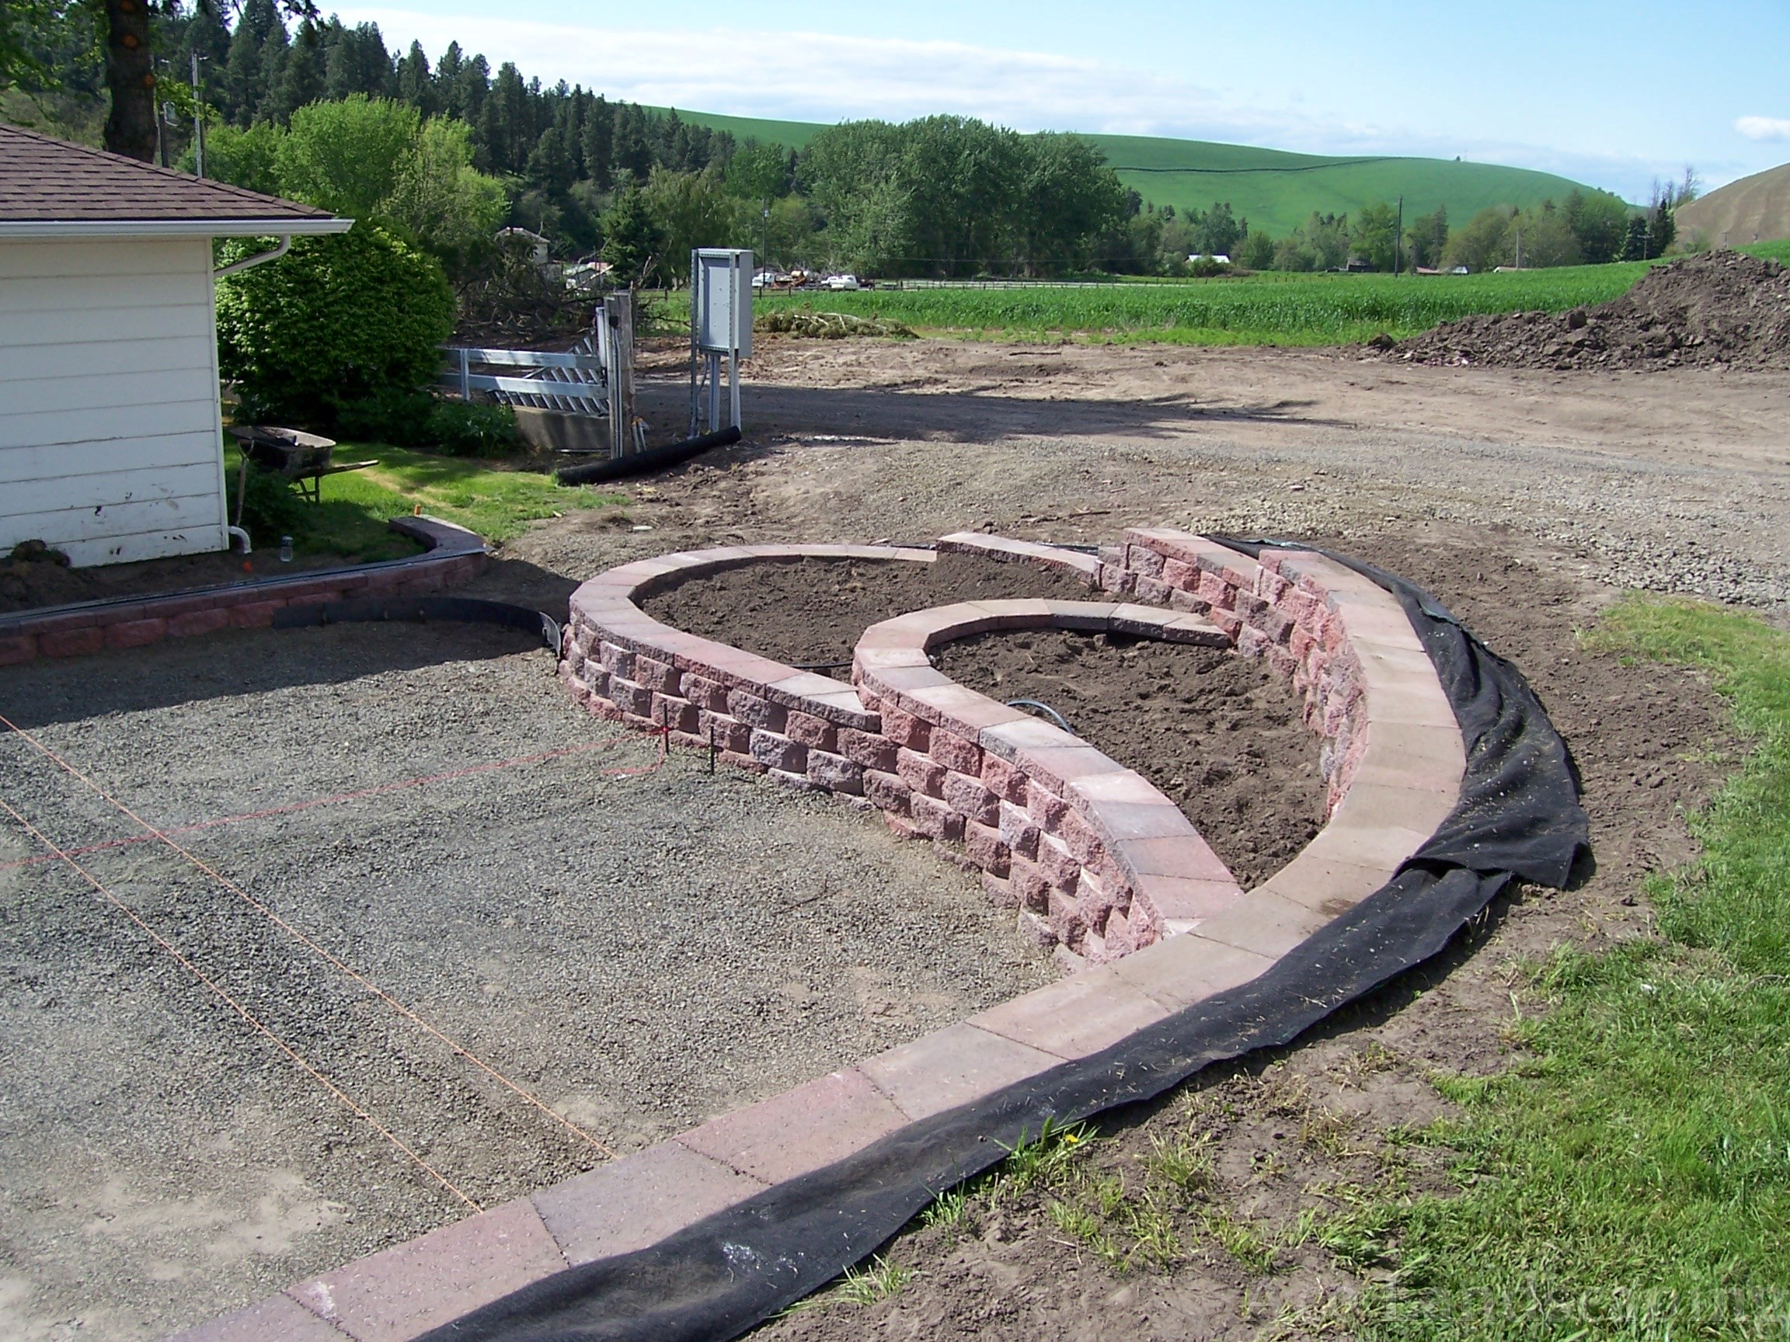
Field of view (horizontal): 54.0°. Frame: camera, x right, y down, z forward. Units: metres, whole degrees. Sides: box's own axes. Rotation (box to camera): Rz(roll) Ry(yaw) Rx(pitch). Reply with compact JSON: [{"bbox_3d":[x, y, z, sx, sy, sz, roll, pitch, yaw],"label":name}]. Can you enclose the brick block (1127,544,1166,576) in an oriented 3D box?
[{"bbox_3d":[1.727,-0.696,11.196,0.280,0.152,0.430,-5,15,-24],"label":"brick block"}]

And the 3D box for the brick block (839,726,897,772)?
[{"bbox_3d":[-0.017,0.354,8.079,0.280,0.152,0.430,-11,18,-40],"label":"brick block"}]

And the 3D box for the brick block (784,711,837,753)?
[{"bbox_3d":[-0.286,0.280,8.365,0.280,0.152,0.420,-11,18,-40],"label":"brick block"}]

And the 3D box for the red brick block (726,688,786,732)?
[{"bbox_3d":[-0.568,0.196,8.688,0.280,0.152,0.430,-11,18,-40],"label":"red brick block"}]

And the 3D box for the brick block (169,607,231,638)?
[{"bbox_3d":[-4.693,-0.332,11.710,0.280,0.152,0.420,13,19,42],"label":"brick block"}]

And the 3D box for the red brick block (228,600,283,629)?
[{"bbox_3d":[-4.414,-0.401,12.006,0.280,0.152,0.420,13,18,40],"label":"red brick block"}]

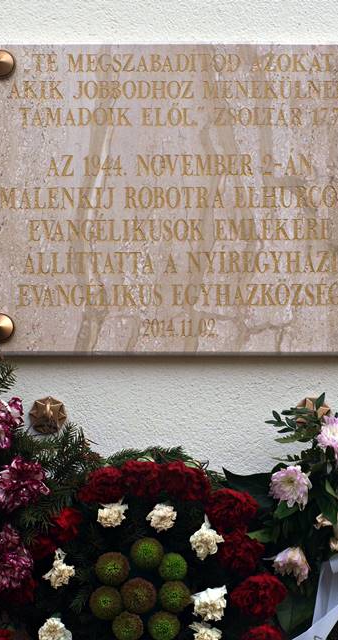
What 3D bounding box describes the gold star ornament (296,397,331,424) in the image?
[{"bbox_3d":[0.215,0.140,3.350,0.054,0.054,0.021,0,-4,0],"label":"gold star ornament"}]

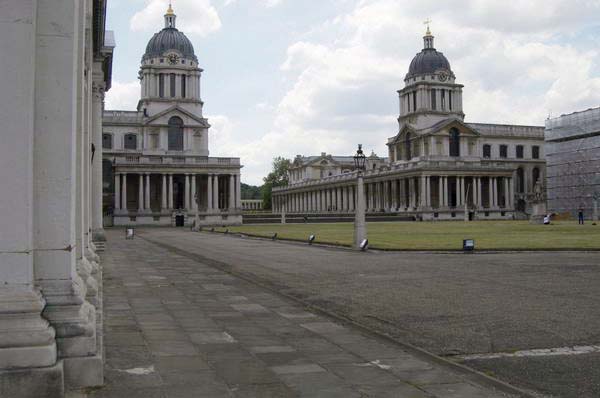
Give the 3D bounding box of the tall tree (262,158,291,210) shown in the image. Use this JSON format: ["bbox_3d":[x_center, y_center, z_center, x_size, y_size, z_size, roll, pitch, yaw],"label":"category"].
[{"bbox_3d":[-9.069,-6.636,265.000,14.500,24.000,14.500,-1,-1,0],"label":"tall tree"}]

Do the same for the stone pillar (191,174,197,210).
[{"bbox_3d":[-18.349,-1.154,103.200,0.950,6.200,0.950,0,-2,-18],"label":"stone pillar"}]

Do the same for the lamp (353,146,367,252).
[{"bbox_3d":[2.563,-0.056,25.800,0.540,4.550,0.540,0,-2,-18],"label":"lamp"}]

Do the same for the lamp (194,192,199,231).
[{"bbox_3d":[-11.813,1.452,68.500,0.530,4.450,0.530,0,-2,-18],"label":"lamp"}]

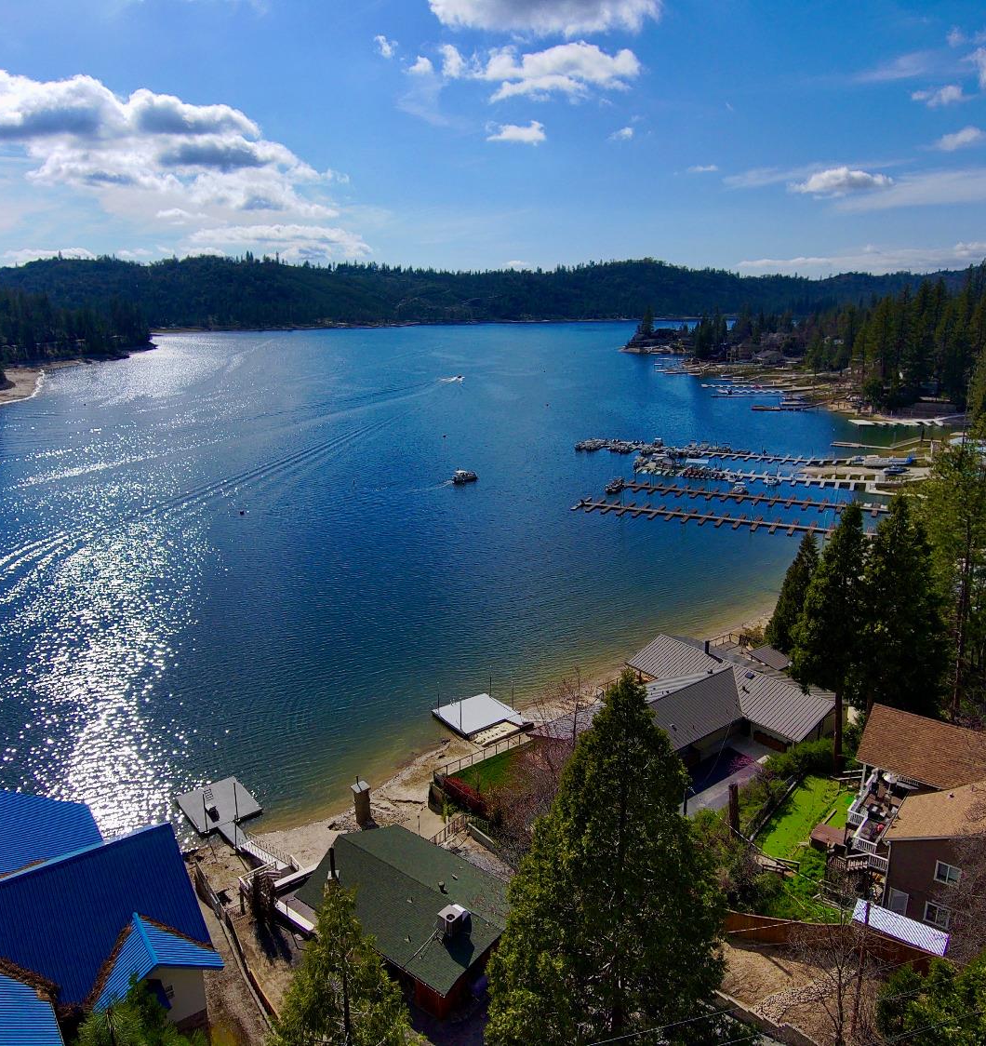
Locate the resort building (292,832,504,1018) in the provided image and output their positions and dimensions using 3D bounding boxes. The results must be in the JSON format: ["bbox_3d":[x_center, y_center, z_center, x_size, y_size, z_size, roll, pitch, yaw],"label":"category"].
[{"bbox_3d":[-4.510,23.231,50.764,13.300,4.700,9.000,11,19,38],"label":"resort building"}]

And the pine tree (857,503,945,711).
[{"bbox_3d":[29.971,7.892,62.661,7.600,20.160,7.600,-1,15,0],"label":"pine tree"}]

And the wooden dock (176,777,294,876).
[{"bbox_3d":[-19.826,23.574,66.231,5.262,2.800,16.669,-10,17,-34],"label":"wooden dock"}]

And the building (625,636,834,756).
[{"bbox_3d":[17.435,15.310,72.287,18.400,5.700,19.200,-12,18,-37],"label":"building"}]

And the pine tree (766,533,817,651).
[{"bbox_3d":[32.107,7.901,87.973,6.200,14.270,6.200,-1,15,0],"label":"pine tree"}]

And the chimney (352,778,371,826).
[{"bbox_3d":[-9.869,21.178,64.486,1.150,4.090,1.150,11,19,38],"label":"chimney"}]

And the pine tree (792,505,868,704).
[{"bbox_3d":[25.114,8.652,61.766,6.000,20.880,6.000,-1,15,0],"label":"pine tree"}]

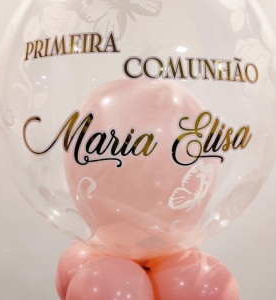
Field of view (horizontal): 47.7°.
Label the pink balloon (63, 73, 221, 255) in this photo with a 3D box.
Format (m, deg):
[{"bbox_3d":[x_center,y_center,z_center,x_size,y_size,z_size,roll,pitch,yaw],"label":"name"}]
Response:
[{"bbox_3d":[0.006,0.036,0.550,0.262,0.305,0.262,0,2,0],"label":"pink balloon"}]

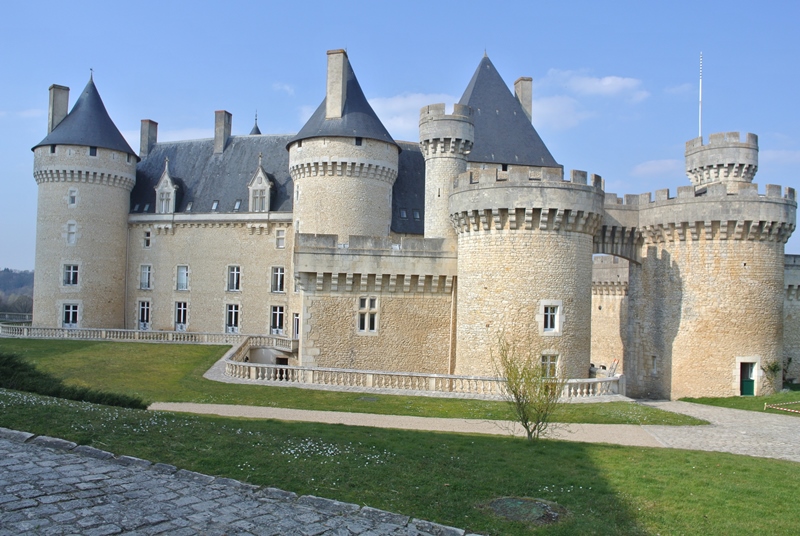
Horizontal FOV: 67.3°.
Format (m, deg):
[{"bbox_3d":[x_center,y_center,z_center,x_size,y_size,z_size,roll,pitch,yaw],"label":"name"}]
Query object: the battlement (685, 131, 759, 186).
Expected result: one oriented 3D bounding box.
[{"bbox_3d":[23.045,-7.358,42.970,4.500,3.720,4.500,1,-2,28],"label":"battlement"}]

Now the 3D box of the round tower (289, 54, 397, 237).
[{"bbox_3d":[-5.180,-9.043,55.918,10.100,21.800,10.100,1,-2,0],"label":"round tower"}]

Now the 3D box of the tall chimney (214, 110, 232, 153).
[{"bbox_3d":[-20.138,-15.303,68.631,1.255,4.813,1.600,1,-1,17],"label":"tall chimney"}]

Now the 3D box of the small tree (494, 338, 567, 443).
[{"bbox_3d":[3.828,3.621,17.910,2.200,3.140,2.100,1,-2,0],"label":"small tree"}]

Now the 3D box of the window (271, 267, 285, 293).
[{"bbox_3d":[-12.175,1.172,59.940,1.434,2.475,0.300,1,-1,17],"label":"window"}]

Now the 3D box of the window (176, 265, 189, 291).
[{"bbox_3d":[-21.968,1.018,60.610,1.300,2.540,0.250,1,-2,17],"label":"window"}]

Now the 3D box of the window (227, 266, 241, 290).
[{"bbox_3d":[-16.993,1.084,61.438,1.471,2.568,0.300,1,-1,17],"label":"window"}]

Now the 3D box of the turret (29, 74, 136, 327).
[{"bbox_3d":[-33.514,-6.902,64.373,10.200,27.100,10.200,2,-2,-28],"label":"turret"}]

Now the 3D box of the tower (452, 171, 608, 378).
[{"bbox_3d":[8.196,0.932,39.213,9.750,13.050,9.750,1,-2,0],"label":"tower"}]

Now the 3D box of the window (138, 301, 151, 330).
[{"bbox_3d":[-27.467,5.227,64.560,1.381,3.173,0.300,1,-1,17],"label":"window"}]

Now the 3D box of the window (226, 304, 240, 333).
[{"bbox_3d":[-17.099,5.217,61.343,1.492,3.005,0.300,1,-1,17],"label":"window"}]

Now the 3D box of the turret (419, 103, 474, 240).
[{"bbox_3d":[3.232,-5.966,39.433,3.620,8.450,3.620,1,-1,4],"label":"turret"}]

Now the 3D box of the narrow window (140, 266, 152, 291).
[{"bbox_3d":[-26.191,0.990,62.009,1.250,2.580,0.250,1,-2,17],"label":"narrow window"}]

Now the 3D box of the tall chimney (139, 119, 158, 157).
[{"bbox_3d":[-28.224,-14.492,67.677,1.000,4.270,1.500,1,-2,17],"label":"tall chimney"}]

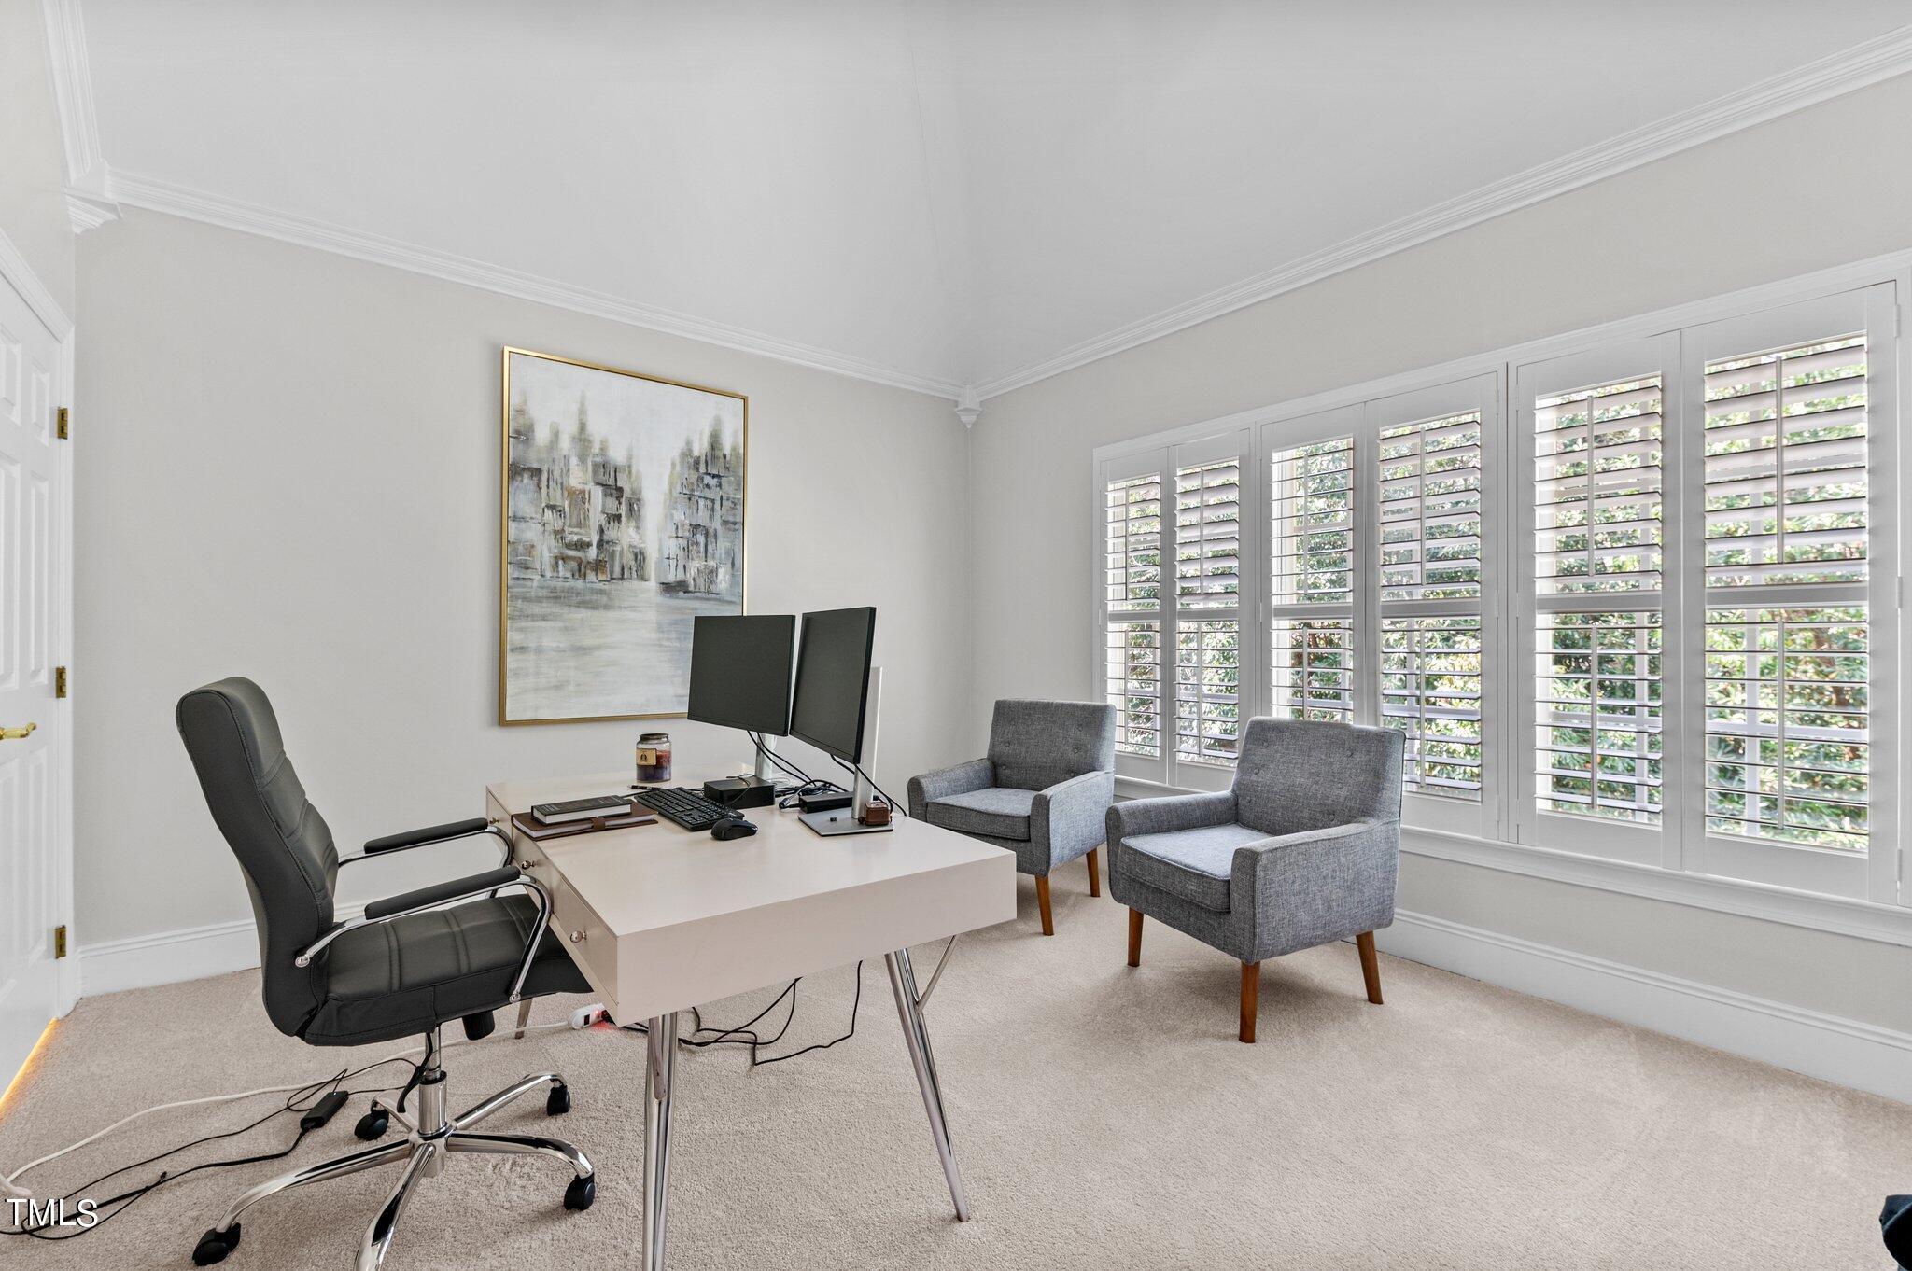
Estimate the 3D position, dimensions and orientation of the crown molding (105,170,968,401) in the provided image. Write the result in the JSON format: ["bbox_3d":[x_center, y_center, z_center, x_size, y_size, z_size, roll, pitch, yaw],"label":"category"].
[{"bbox_3d":[-1.325,-1.433,3.605,3.550,0.100,0.070,0,0,-37],"label":"crown molding"}]

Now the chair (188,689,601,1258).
[{"bbox_3d":[-1.090,0.612,1.596,0.640,1.070,0.660,0,0,-37],"label":"chair"}]

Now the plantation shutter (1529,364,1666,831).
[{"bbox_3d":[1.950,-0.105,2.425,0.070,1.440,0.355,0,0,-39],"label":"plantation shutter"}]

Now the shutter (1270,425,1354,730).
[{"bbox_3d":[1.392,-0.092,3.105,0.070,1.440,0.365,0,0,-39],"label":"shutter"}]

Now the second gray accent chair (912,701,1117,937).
[{"bbox_3d":[0.258,0.739,3.536,0.660,0.840,0.720,0,0,30],"label":"second gray accent chair"}]

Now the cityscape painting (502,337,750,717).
[{"bbox_3d":[-1.422,-0.401,3.552,1.040,1.540,0.045,0,0,-37],"label":"cityscape painting"}]

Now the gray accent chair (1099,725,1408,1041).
[{"bbox_3d":[1.010,0.735,2.693,0.720,0.840,0.660,0,0,-30],"label":"gray accent chair"}]

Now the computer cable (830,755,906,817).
[{"bbox_3d":[-0.185,0.319,1.675,0.160,0.150,0.070,0,0,-30],"label":"computer cable"}]

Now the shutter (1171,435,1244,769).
[{"bbox_3d":[1.095,-0.101,3.466,0.070,1.460,0.360,0,0,-39],"label":"shutter"}]

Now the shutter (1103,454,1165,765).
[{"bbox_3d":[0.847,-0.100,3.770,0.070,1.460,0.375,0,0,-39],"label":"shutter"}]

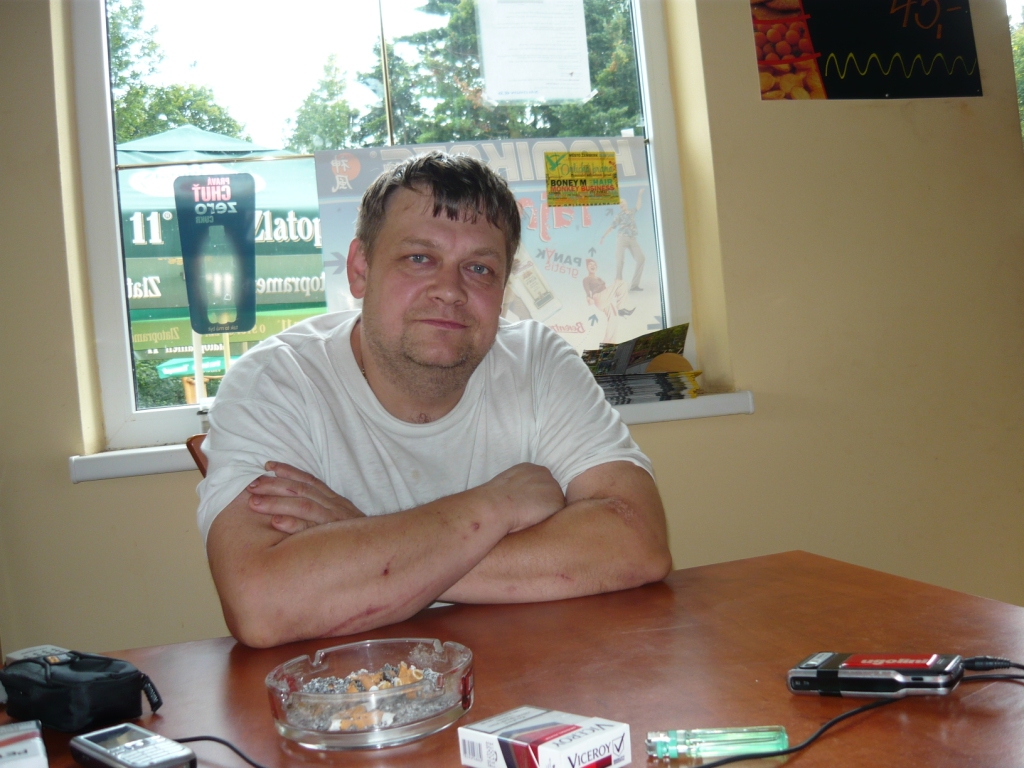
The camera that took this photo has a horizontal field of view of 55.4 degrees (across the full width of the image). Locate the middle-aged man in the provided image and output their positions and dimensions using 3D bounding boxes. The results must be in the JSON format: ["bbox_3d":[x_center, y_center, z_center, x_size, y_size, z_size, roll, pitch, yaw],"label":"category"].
[{"bbox_3d":[-0.091,0.379,1.240,0.534,1.262,0.599,-4,-2,-14],"label":"middle-aged man"}]

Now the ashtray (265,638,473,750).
[{"bbox_3d":[-0.101,0.225,0.713,0.149,0.040,0.149,-5,-2,0],"label":"ashtray"}]

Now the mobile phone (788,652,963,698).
[{"bbox_3d":[0.255,0.204,0.686,0.109,0.018,0.047,-5,-2,22],"label":"mobile phone"}]

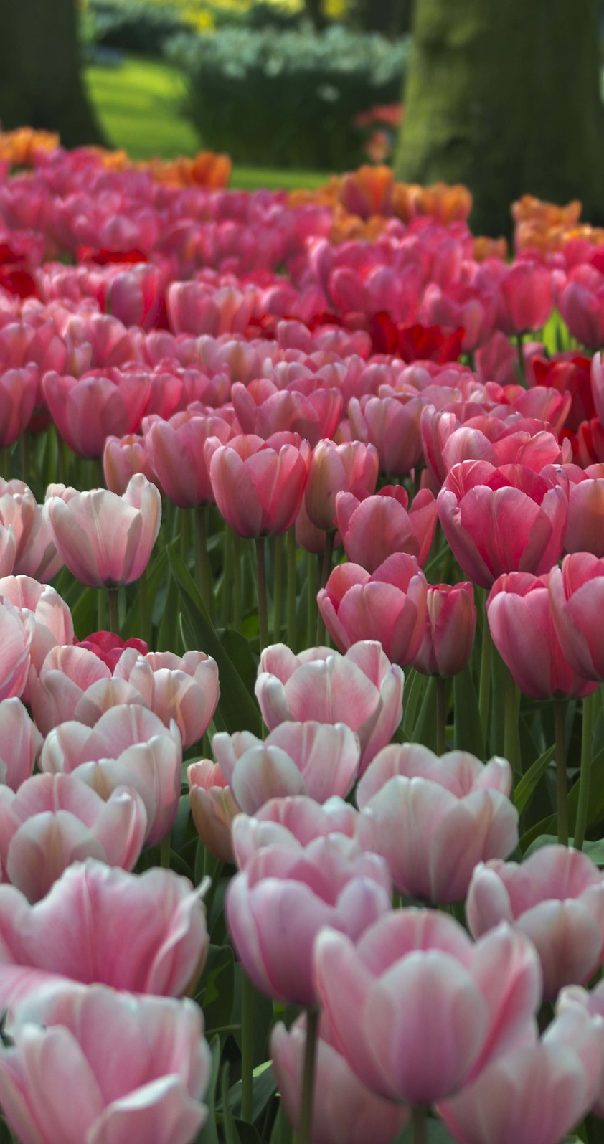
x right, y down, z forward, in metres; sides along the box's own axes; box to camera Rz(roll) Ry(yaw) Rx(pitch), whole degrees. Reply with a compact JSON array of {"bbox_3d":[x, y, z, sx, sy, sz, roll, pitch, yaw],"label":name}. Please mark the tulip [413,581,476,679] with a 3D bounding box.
[{"bbox_3d":[0.095,0.037,2.560,0.042,0.064,0.042,0,10,0],"label":"tulip"}]

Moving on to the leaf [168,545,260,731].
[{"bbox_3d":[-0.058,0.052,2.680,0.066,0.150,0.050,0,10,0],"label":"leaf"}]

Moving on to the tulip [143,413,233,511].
[{"bbox_3d":[-0.088,-0.090,3.110,0.075,0.070,0.074,0,10,0],"label":"tulip"}]

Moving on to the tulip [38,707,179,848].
[{"bbox_3d":[-0.108,0.117,2.200,0.081,0.076,0.080,0,11,0],"label":"tulip"}]

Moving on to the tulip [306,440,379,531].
[{"bbox_3d":[0.032,-0.065,3.050,0.058,0.068,0.058,0,11,0],"label":"tulip"}]

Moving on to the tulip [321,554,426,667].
[{"bbox_3d":[0.043,0.023,2.360,0.065,0.063,0.063,0,11,0],"label":"tulip"}]

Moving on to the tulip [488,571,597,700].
[{"bbox_3d":[0.167,0.044,2.620,0.085,0.081,0.083,0,11,0],"label":"tulip"}]

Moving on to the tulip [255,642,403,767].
[{"bbox_3d":[0.015,0.071,2.060,0.077,0.068,0.074,0,11,0],"label":"tulip"}]

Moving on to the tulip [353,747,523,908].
[{"bbox_3d":[0.064,0.119,1.850,0.075,0.068,0.075,0,10,0],"label":"tulip"}]

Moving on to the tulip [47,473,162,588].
[{"bbox_3d":[-0.127,-0.026,2.530,0.074,0.068,0.072,0,10,0],"label":"tulip"}]

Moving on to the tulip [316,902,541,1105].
[{"bbox_3d":[0.051,0.178,1.580,0.092,0.074,0.090,0,11,0],"label":"tulip"}]

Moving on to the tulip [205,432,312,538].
[{"bbox_3d":[-0.031,-0.061,2.760,0.072,0.070,0.071,0,10,0],"label":"tulip"}]

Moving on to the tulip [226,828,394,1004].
[{"bbox_3d":[0.003,0.153,1.720,0.071,0.069,0.071,0,10,0],"label":"tulip"}]

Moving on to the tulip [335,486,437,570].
[{"bbox_3d":[0.060,-0.027,2.800,0.072,0.067,0.072,0,10,0],"label":"tulip"}]

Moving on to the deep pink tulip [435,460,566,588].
[{"bbox_3d":[0.122,-0.029,2.420,0.081,0.072,0.079,0,10,0],"label":"deep pink tulip"}]

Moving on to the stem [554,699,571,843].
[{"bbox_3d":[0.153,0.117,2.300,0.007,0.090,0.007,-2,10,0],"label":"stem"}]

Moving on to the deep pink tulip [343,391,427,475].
[{"bbox_3d":[0.072,-0.118,3.380,0.069,0.067,0.069,0,10,0],"label":"deep pink tulip"}]

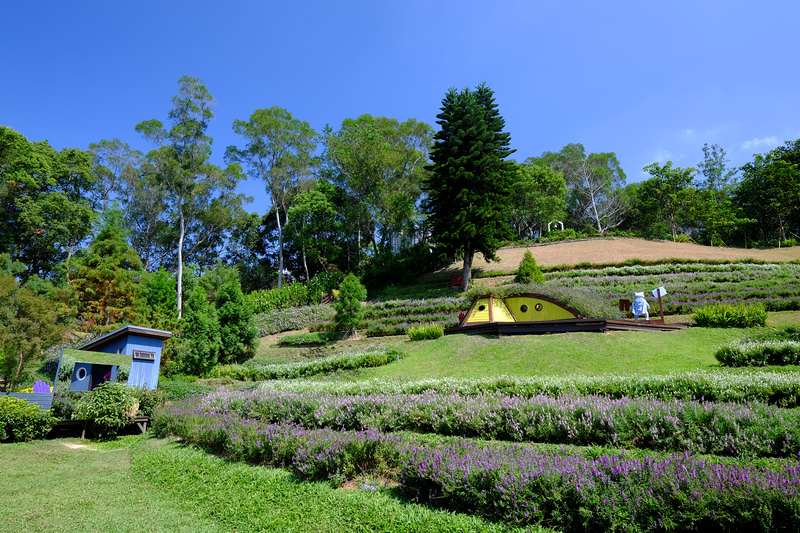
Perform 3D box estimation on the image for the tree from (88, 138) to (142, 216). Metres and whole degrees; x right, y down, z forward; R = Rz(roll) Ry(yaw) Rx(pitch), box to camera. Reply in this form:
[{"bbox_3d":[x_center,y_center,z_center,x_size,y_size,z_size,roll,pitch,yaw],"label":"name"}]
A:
[{"bbox_3d":[-21.701,-4.348,38.977,4.530,11.800,4.530,0,-13,0],"label":"tree"}]

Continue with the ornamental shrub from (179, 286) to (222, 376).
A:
[{"bbox_3d":[-7.201,2.349,18.444,1.460,3.310,1.460,0,-13,0],"label":"ornamental shrub"}]

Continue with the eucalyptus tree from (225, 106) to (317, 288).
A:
[{"bbox_3d":[-9.942,-5.453,39.232,6.710,15.110,6.710,0,-13,0],"label":"eucalyptus tree"}]

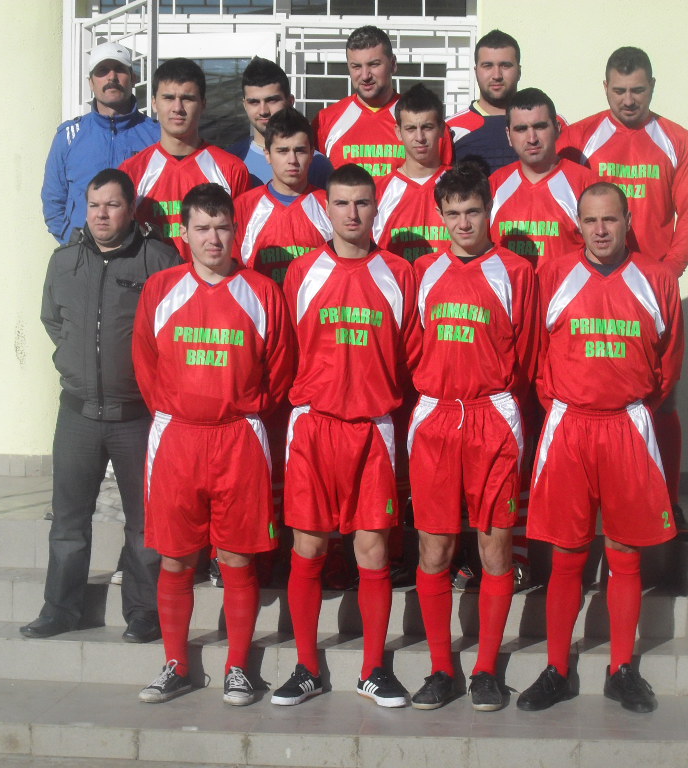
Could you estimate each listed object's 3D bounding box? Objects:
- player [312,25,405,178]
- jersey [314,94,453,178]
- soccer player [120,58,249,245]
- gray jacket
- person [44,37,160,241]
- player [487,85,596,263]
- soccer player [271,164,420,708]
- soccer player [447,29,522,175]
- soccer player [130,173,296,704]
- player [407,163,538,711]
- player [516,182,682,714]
[{"bbox_3d":[0.133,-0.409,6.296,0.530,1.860,0.360,1,3,9],"label":"player"},{"bbox_3d":[0.142,-0.751,6.297,0.550,0.655,0.340,1,3,9],"label":"jersey"},{"bbox_3d":[-0.575,-0.234,6.081,0.520,1.890,0.380,1,3,-2],"label":"soccer player"},{"bbox_3d":[-0.794,-0.212,5.797,0.510,0.664,0.340,2,3,12],"label":"gray jacket"},{"bbox_3d":[-0.895,-0.396,6.367,0.520,1.807,0.360,0,3,-7],"label":"person"},{"bbox_3d":[0.706,-0.159,5.990,0.520,1.790,0.380,2,4,14],"label":"player"},{"bbox_3d":[0.012,0.162,5.505,0.490,1.764,0.360,1,3,1],"label":"soccer player"},{"bbox_3d":[0.606,-0.411,6.371,0.560,1.882,0.380,1,3,7],"label":"soccer player"},{"bbox_3d":[-0.428,0.186,5.528,0.520,1.701,0.360,1,3,-2],"label":"soccer player"},{"bbox_3d":[0.418,0.169,5.490,0.440,1.773,0.380,2,3,11],"label":"player"},{"bbox_3d":[0.839,0.204,5.471,0.530,1.716,0.380,1,3,10],"label":"player"}]

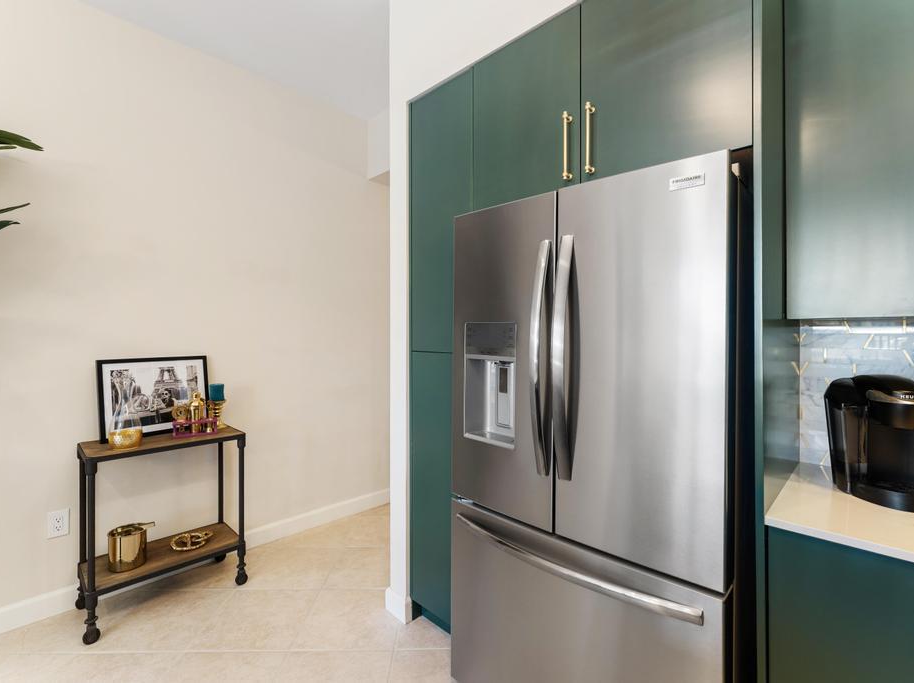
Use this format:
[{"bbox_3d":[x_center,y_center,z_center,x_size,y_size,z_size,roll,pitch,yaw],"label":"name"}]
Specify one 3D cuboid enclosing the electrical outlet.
[{"bbox_3d":[-1.950,0.893,2.092,0.010,0.128,0.080,0,0,43],"label":"electrical outlet"}]

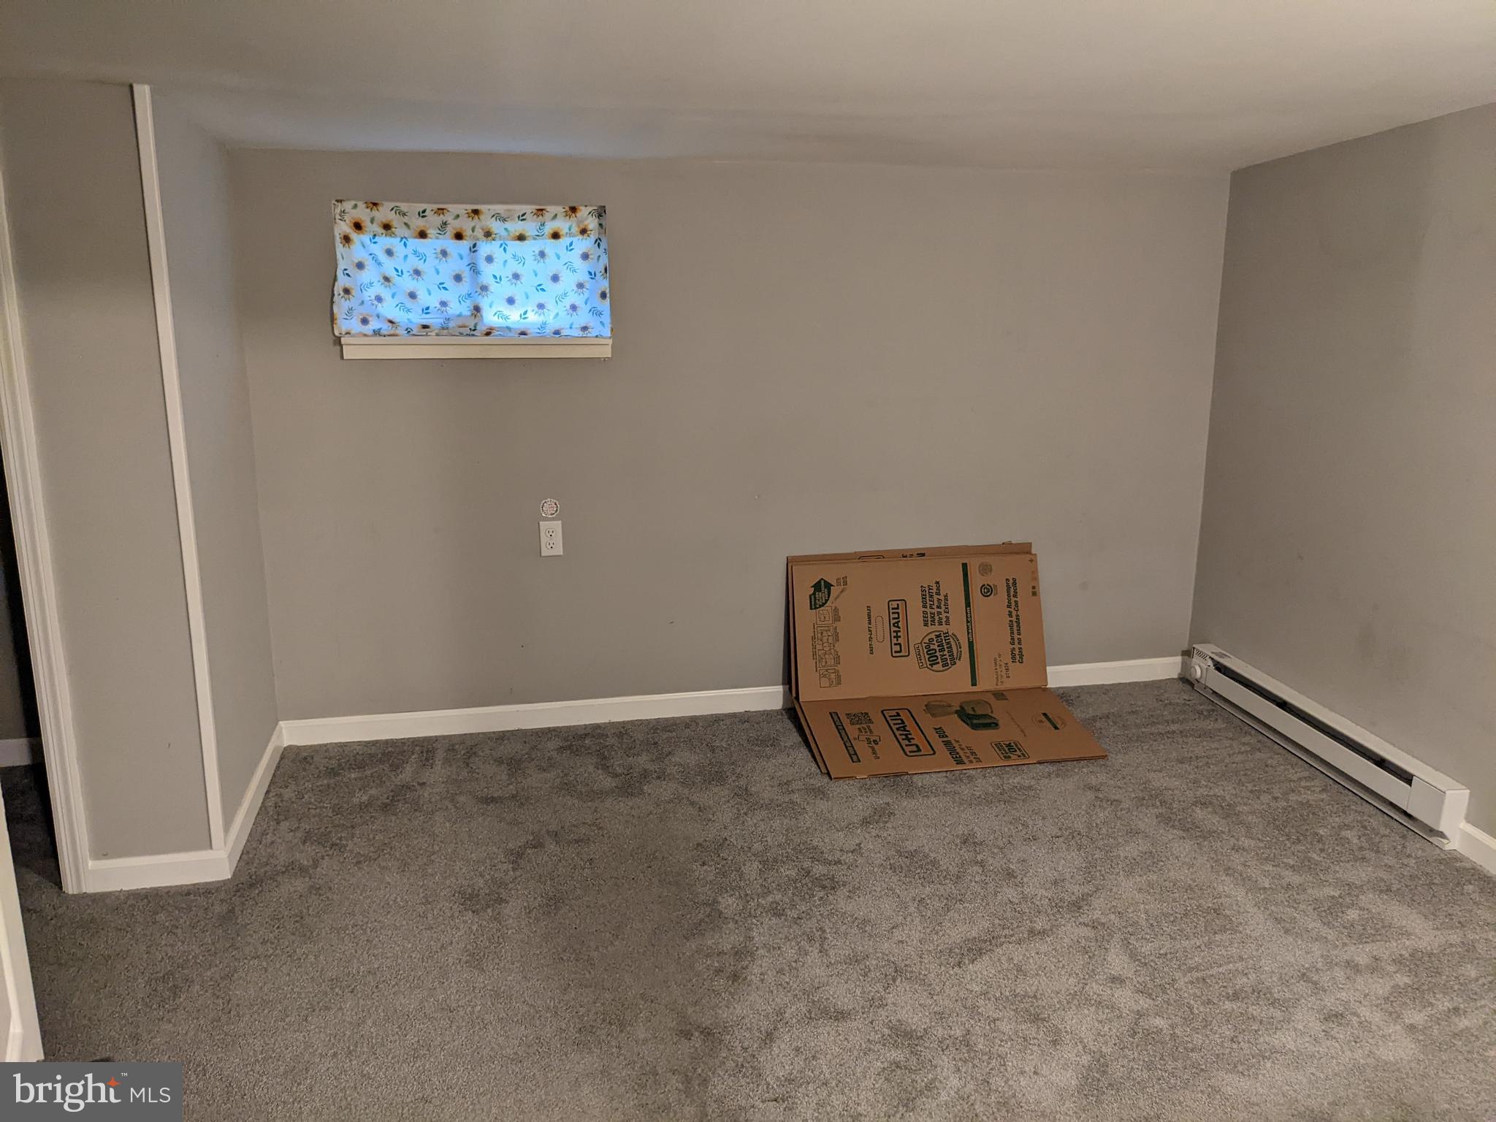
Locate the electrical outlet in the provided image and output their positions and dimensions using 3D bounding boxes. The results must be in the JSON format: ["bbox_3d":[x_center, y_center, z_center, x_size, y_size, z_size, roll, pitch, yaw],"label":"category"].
[{"bbox_3d":[-0.633,-0.073,3.764,0.070,0.114,0.008,-3,13,-13],"label":"electrical outlet"}]

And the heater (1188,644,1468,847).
[{"bbox_3d":[1.730,0.524,3.611,0.065,0.162,1.292,-1,13,-7],"label":"heater"}]

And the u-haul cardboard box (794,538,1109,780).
[{"bbox_3d":[0.610,0.292,3.769,0.891,0.550,0.661,-2,13,-9],"label":"u-haul cardboard box"}]

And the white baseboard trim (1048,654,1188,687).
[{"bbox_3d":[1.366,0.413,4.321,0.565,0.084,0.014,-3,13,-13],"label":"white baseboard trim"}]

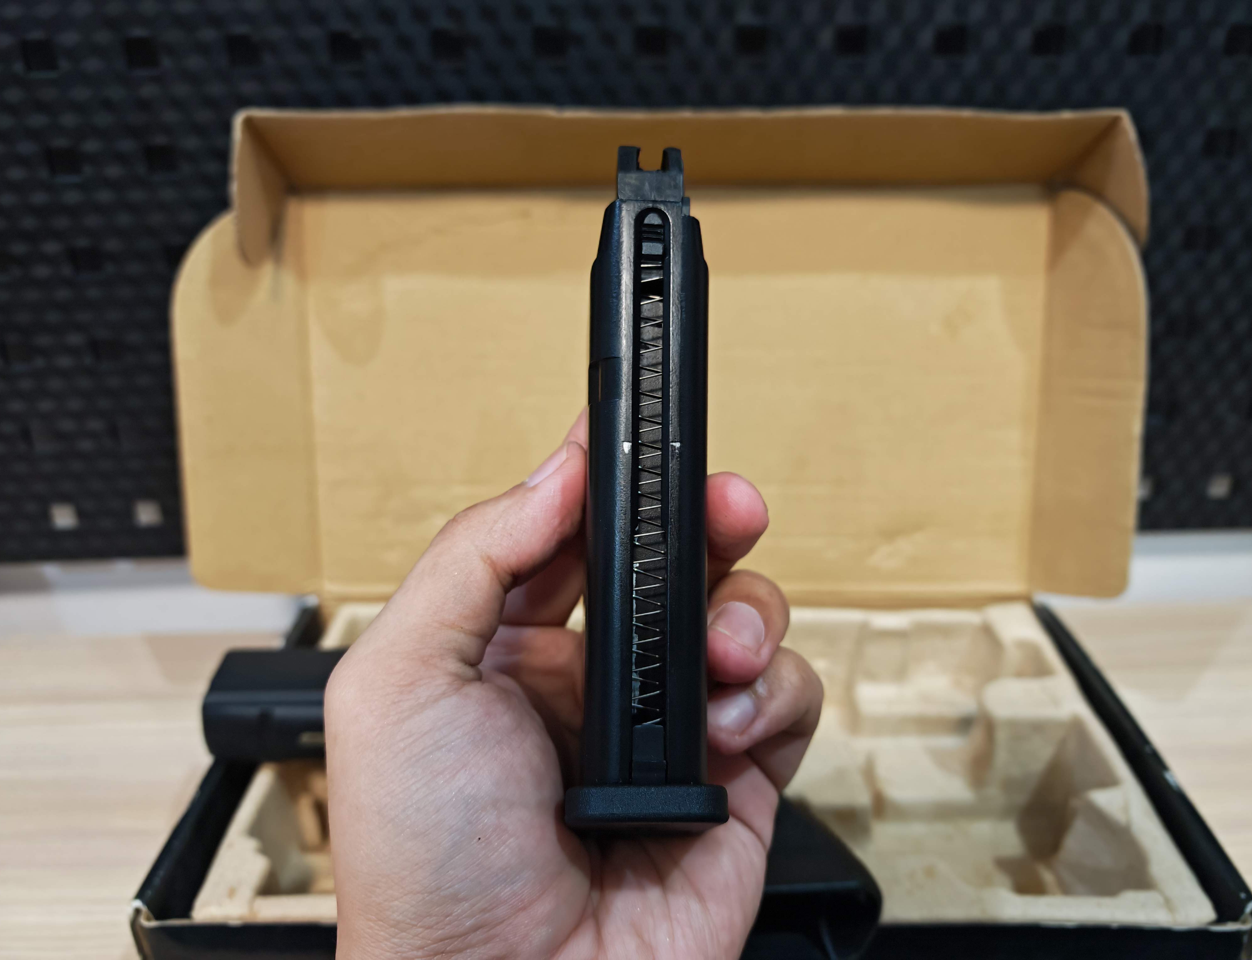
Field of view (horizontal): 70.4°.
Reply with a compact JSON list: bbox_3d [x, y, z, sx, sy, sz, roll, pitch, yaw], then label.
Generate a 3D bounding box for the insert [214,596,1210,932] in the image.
[{"bbox_3d":[0.021,0.107,0.320,0.284,0.046,0.149,-1,28,2],"label":"insert"}]

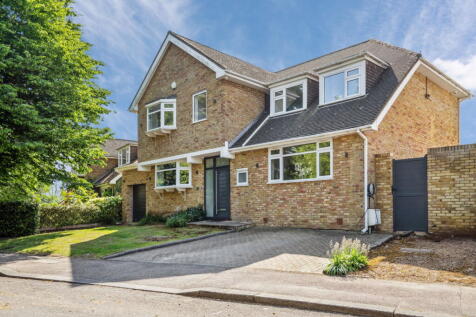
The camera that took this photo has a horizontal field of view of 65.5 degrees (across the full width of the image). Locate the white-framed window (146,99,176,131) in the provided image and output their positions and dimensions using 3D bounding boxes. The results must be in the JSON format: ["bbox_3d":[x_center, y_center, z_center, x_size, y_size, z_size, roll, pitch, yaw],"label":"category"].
[{"bbox_3d":[-3.500,-1.950,16.500,0.480,1.280,1.950,4,-6,-42],"label":"white-framed window"}]

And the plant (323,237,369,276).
[{"bbox_3d":[2.020,1.810,6.900,0.780,0.630,0.700,-2,-5,18],"label":"plant"}]

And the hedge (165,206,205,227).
[{"bbox_3d":[-2.300,2.490,15.900,0.950,0.750,1.900,4,-6,-42],"label":"hedge"}]

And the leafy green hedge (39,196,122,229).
[{"bbox_3d":[-7.750,2.780,18.800,1.000,1.400,4.000,-3,-6,35],"label":"leafy green hedge"}]

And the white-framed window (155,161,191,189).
[{"bbox_3d":[-3.100,0.790,17.100,0.450,1.180,2.600,4,-6,-42],"label":"white-framed window"}]

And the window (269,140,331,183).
[{"bbox_3d":[1.945,0.155,12.010,0.150,1.180,2.550,4,-6,-42],"label":"window"}]

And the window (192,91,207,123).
[{"bbox_3d":[-1.520,-2.040,14.770,0.130,1.140,0.950,4,-6,-42],"label":"window"}]

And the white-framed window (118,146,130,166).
[{"bbox_3d":[-7.650,-0.130,25.000,0.300,1.150,1.500,4,-6,-42],"label":"white-framed window"}]

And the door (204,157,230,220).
[{"bbox_3d":[-0.860,1.230,15.080,0.150,2.480,1.620,4,-6,-42],"label":"door"}]

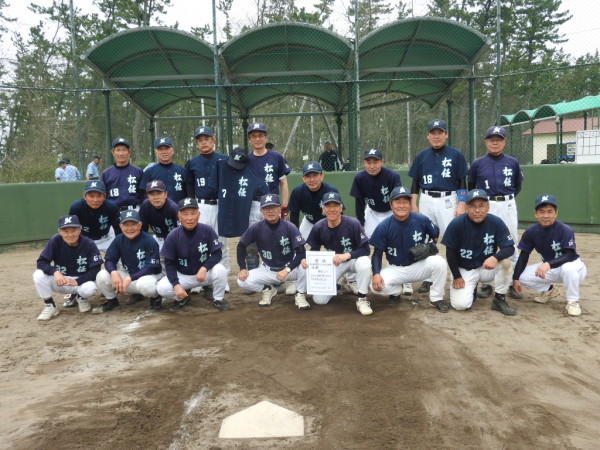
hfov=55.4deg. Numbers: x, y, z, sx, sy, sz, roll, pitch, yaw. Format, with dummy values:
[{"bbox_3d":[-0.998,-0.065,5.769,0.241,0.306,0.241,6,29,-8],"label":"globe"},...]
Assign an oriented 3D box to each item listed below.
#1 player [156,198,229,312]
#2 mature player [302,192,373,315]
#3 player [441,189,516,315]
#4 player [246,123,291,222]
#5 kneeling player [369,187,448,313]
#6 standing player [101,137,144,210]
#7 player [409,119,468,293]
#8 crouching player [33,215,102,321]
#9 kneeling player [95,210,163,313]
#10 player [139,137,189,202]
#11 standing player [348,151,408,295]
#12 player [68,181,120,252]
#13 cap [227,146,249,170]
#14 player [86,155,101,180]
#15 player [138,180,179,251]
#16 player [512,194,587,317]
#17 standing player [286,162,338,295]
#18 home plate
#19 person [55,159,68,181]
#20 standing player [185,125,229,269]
[{"bbox_3d":[-1.017,0.261,5.524,0.660,1.042,0.680,-2,7,-6],"label":"player"},{"bbox_3d":[0.343,0.220,5.394,0.650,1.074,0.847,-1,6,0],"label":"mature player"},{"bbox_3d":[1.585,0.209,5.164,0.700,1.080,0.740,0,7,10],"label":"player"},{"bbox_3d":[-0.407,-0.181,6.062,0.591,1.763,0.374,-1,6,-1],"label":"player"},{"bbox_3d":[0.974,0.198,5.282,0.720,1.109,0.700,-1,7,3],"label":"kneeling player"},{"bbox_3d":[-1.925,-0.127,6.321,0.550,1.679,0.360,-3,7,-10],"label":"standing player"},{"bbox_3d":[1.414,-0.196,5.841,0.630,1.736,0.360,-1,7,8],"label":"player"},{"bbox_3d":[-2.172,0.351,5.382,0.630,0.936,0.690,-3,6,-14],"label":"crouching player"},{"bbox_3d":[-1.629,0.321,5.539,0.640,0.953,0.660,-3,7,-10],"label":"kneeling player"},{"bbox_3d":[-1.444,-0.107,6.107,0.532,1.655,0.355,-2,6,-7],"label":"player"},{"bbox_3d":[0.804,-0.030,5.788,0.600,1.454,0.580,-1,7,5],"label":"standing player"},{"bbox_3d":[-2.031,0.160,5.739,0.571,1.231,0.690,-2,6,-8],"label":"player"},{"bbox_3d":[-0.614,-0.664,5.710,0.190,0.150,0.260,-1,45,4],"label":"cap"},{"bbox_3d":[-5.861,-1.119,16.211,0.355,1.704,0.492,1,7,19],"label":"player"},{"bbox_3d":[-1.413,0.152,5.802,0.550,1.216,0.680,-3,7,-8],"label":"player"},{"bbox_3d":[2.235,0.231,5.143,0.650,1.015,0.729,1,7,23],"label":"player"},{"bbox_3d":[0.148,0.042,5.845,0.600,1.336,0.700,-2,7,1],"label":"standing player"},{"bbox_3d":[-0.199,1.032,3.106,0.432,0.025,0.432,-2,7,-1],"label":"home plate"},{"bbox_3d":[-6.766,-1.043,16.217,0.374,1.596,0.492,3,7,33],"label":"person"},{"bbox_3d":[-0.962,-0.175,6.082,0.571,1.773,0.374,-2,6,-5],"label":"standing player"}]

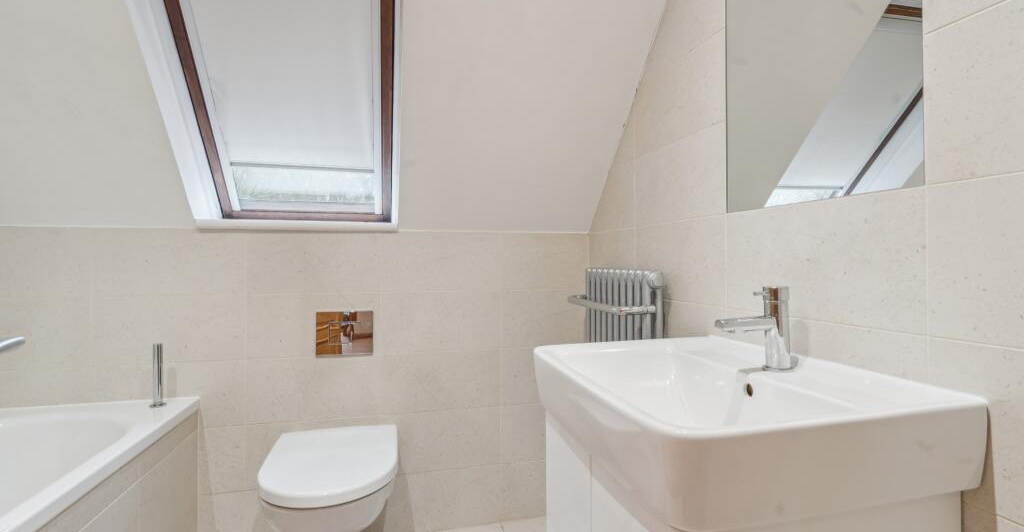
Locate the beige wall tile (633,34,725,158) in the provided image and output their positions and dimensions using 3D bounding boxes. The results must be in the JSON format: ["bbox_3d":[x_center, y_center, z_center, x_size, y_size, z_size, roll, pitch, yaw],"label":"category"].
[{"bbox_3d":[0.457,-0.456,1.272,0.010,0.222,0.416,0,0,-15],"label":"beige wall tile"}]

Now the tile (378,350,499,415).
[{"bbox_3d":[-0.259,0.430,1.702,0.443,0.222,0.010,0,0,-13],"label":"tile"}]

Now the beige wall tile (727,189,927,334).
[{"bbox_3d":[0.563,-0.009,0.873,0.010,0.222,0.416,0,0,-15],"label":"beige wall tile"}]

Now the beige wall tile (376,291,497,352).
[{"bbox_3d":[-0.259,0.208,1.701,0.443,0.222,0.010,0,0,-13],"label":"beige wall tile"}]

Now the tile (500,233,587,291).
[{"bbox_3d":[0.135,-0.013,1.811,0.372,0.222,0.012,0,0,-14],"label":"tile"}]

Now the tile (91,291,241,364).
[{"bbox_3d":[-1.120,0.206,1.503,0.437,0.222,0.012,0,0,-14],"label":"tile"}]

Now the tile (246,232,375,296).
[{"bbox_3d":[-0.693,-0.016,1.607,0.438,0.222,0.012,0,0,-14],"label":"tile"}]

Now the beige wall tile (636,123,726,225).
[{"bbox_3d":[0.464,-0.234,1.288,0.012,0.222,0.427,0,0,-14],"label":"beige wall tile"}]

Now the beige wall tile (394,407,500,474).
[{"bbox_3d":[-0.266,0.657,1.716,0.444,0.222,0.012,0,0,-14],"label":"beige wall tile"}]

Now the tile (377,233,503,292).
[{"bbox_3d":[-0.263,-0.015,1.713,0.444,0.222,0.012,0,0,-14],"label":"tile"}]

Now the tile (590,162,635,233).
[{"bbox_3d":[0.358,-0.236,1.648,0.010,0.222,0.358,0,0,-15],"label":"tile"}]

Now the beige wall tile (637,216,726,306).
[{"bbox_3d":[0.457,-0.012,1.275,0.010,0.222,0.416,0,0,-15],"label":"beige wall tile"}]

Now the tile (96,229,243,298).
[{"bbox_3d":[-1.123,-0.011,1.505,0.443,0.222,0.010,0,0,-13],"label":"tile"}]

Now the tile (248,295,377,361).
[{"bbox_3d":[-0.694,0.208,1.608,0.438,0.222,0.012,0,0,-14],"label":"tile"}]

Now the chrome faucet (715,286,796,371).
[{"bbox_3d":[0.422,0.109,0.792,0.160,0.145,0.052,0,0,-14],"label":"chrome faucet"}]

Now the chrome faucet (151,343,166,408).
[{"bbox_3d":[-1.110,0.343,1.429,0.046,0.198,0.046,0,0,-14],"label":"chrome faucet"}]

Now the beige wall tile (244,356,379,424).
[{"bbox_3d":[-0.691,0.432,1.605,0.443,0.222,0.010,0,0,-13],"label":"beige wall tile"}]

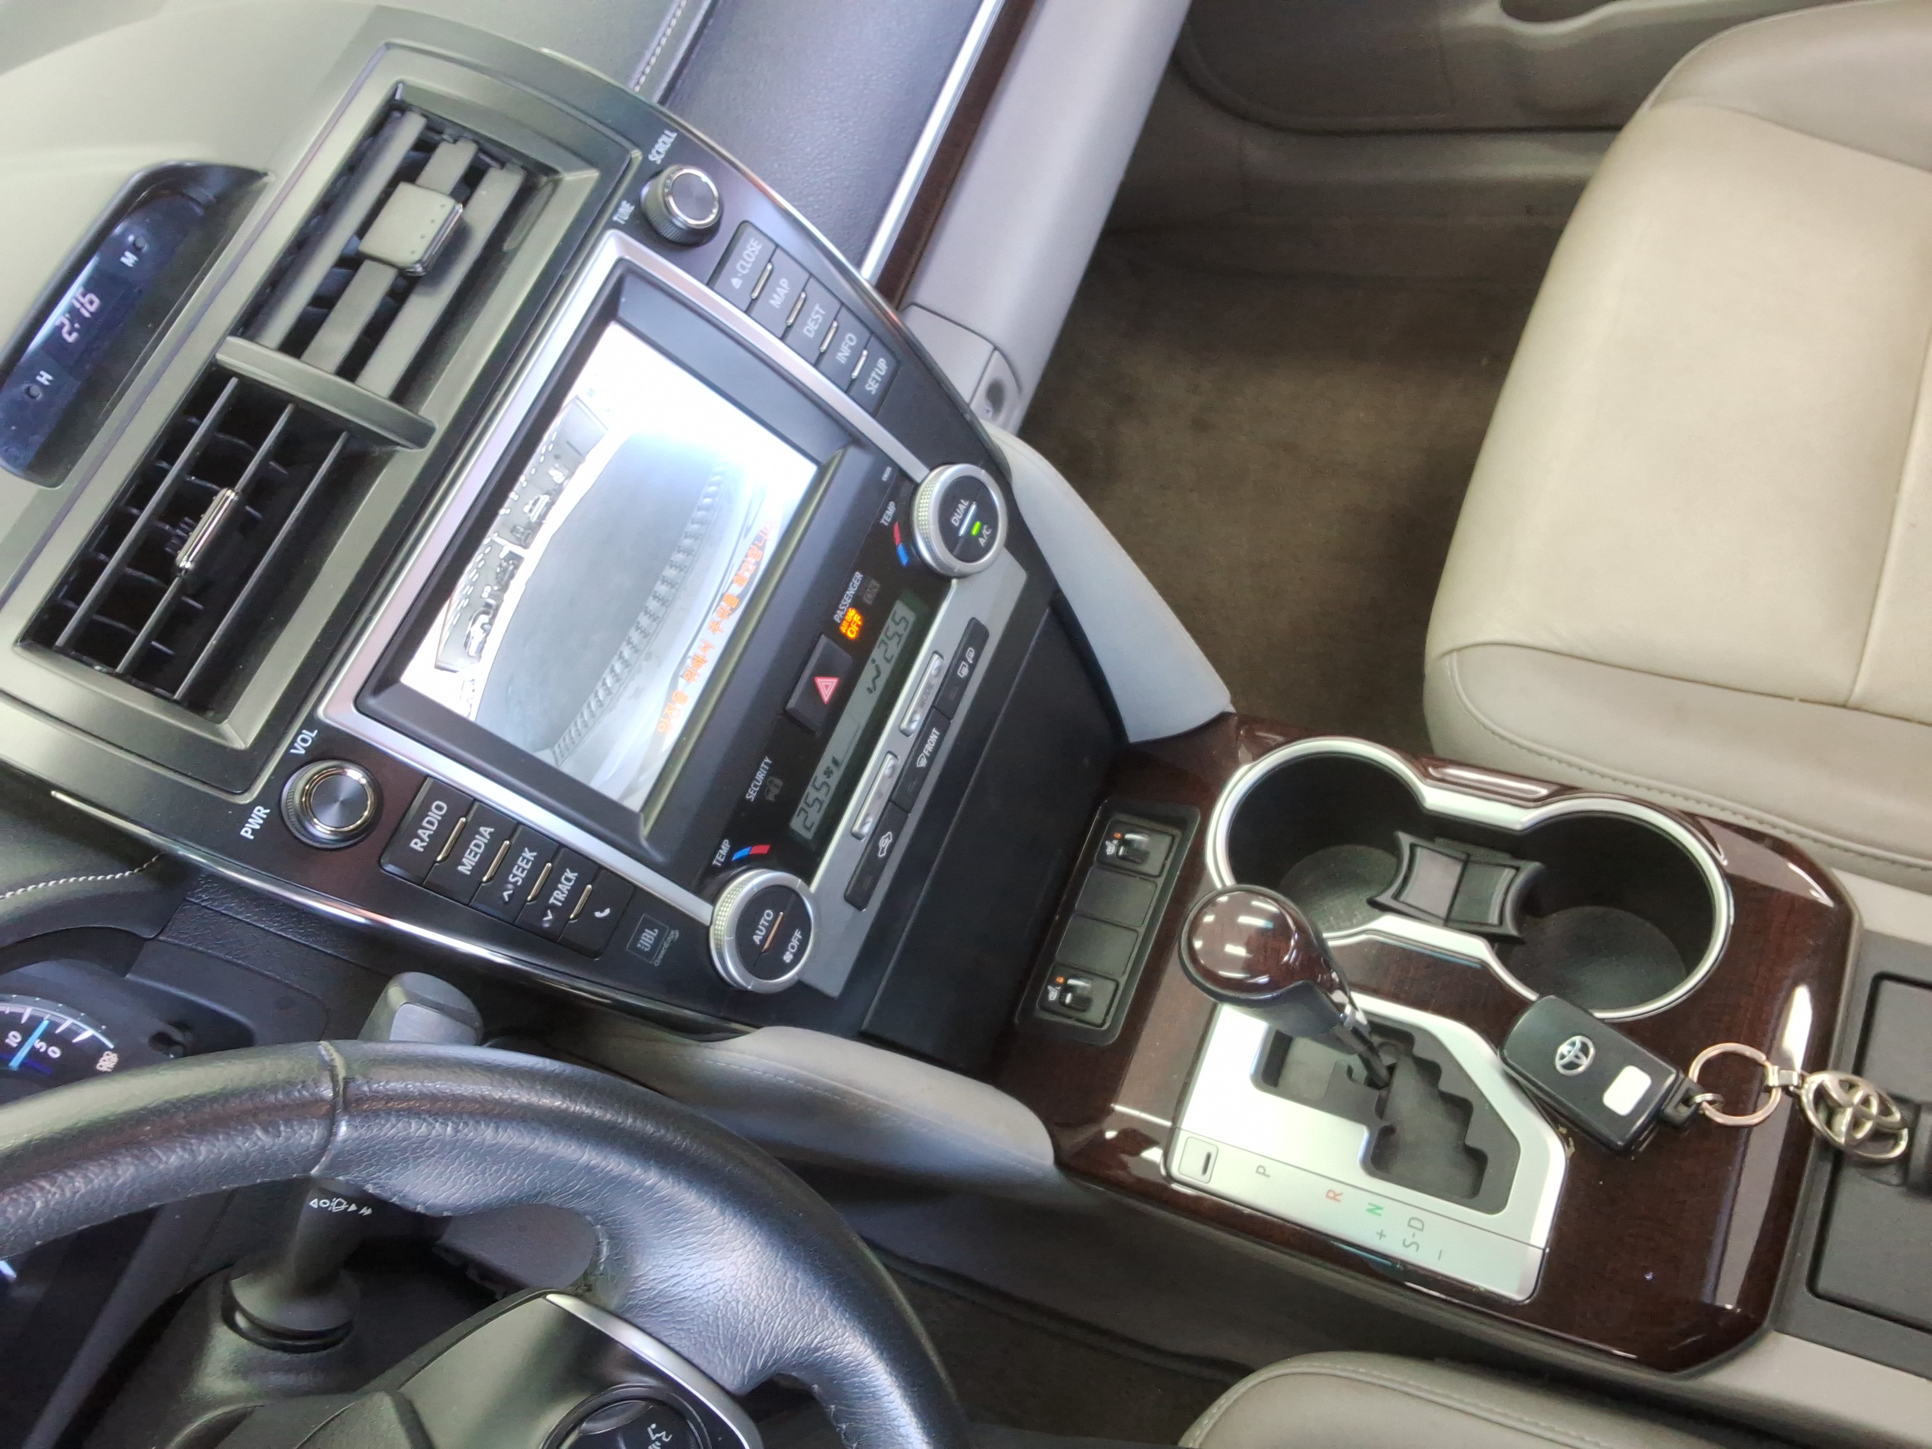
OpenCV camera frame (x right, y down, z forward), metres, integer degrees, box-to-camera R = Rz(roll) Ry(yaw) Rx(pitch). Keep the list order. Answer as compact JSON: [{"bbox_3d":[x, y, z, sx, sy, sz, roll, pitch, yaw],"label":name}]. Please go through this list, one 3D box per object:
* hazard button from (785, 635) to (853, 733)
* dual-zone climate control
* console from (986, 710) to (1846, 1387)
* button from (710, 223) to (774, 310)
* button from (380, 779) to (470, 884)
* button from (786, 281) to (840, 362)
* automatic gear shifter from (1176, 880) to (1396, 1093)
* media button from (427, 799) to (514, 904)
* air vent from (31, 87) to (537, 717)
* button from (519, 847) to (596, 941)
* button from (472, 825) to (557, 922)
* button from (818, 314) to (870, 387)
[{"bbox_3d":[-0.056,-0.016,0.601,0.007,0.017,0.033,1,60,49],"label":"hazard button"},{"bbox_3d":[-0.038,-0.001,0.615,0.030,0.067,0.234,1,60,49],"label":"dual-zone climate control"},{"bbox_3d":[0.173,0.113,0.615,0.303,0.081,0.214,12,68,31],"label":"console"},{"bbox_3d":[-0.083,-0.170,0.581,0.006,0.017,0.031,-5,56,55],"label":"button"},{"bbox_3d":[-0.174,0.035,0.504,0.006,0.016,0.032,-5,56,55],"label":"button"},{"bbox_3d":[-0.059,-0.154,0.597,0.006,0.017,0.029,-5,56,55],"label":"button"},{"bbox_3d":[0.122,0.103,0.550,0.057,0.131,0.051,6,64,42],"label":"automatic gear shifter"},{"bbox_3d":[-0.162,0.042,0.512,0.006,0.016,0.032,-5,56,55],"label":"media button"},{"bbox_3d":[-0.225,-0.113,0.538,0.063,0.036,0.230,27,71,-8],"label":"air vent"},{"bbox_3d":[-0.138,0.058,0.528,0.006,0.016,0.030,-5,56,55],"label":"button"},{"bbox_3d":[-0.150,0.050,0.520,0.006,0.016,0.031,-5,56,55],"label":"button"},{"bbox_3d":[-0.047,-0.145,0.604,0.006,0.016,0.028,-5,56,55],"label":"button"}]

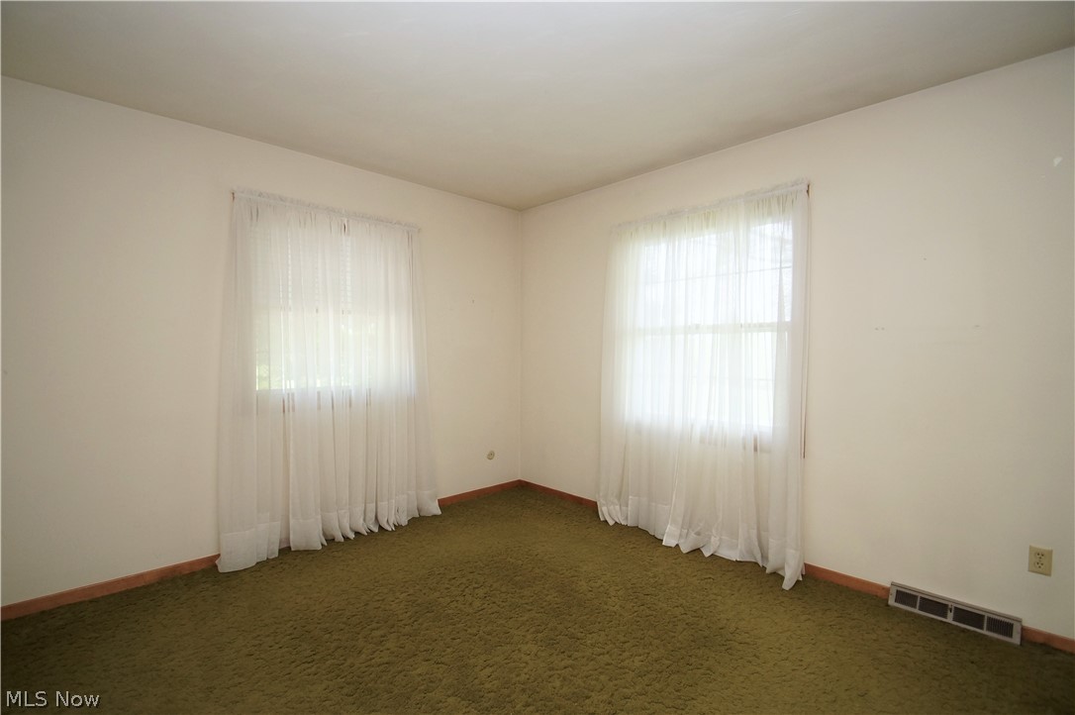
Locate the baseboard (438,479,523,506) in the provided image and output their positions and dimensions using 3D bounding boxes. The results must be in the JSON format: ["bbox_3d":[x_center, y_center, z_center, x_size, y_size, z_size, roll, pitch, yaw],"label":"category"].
[{"bbox_3d":[-0.459,1.129,3.730,0.840,0.065,0.015,-1,2,-44],"label":"baseboard"}]

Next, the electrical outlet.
[{"bbox_3d":[2.088,0.846,1.857,0.070,0.114,0.009,1,2,45],"label":"electrical outlet"}]

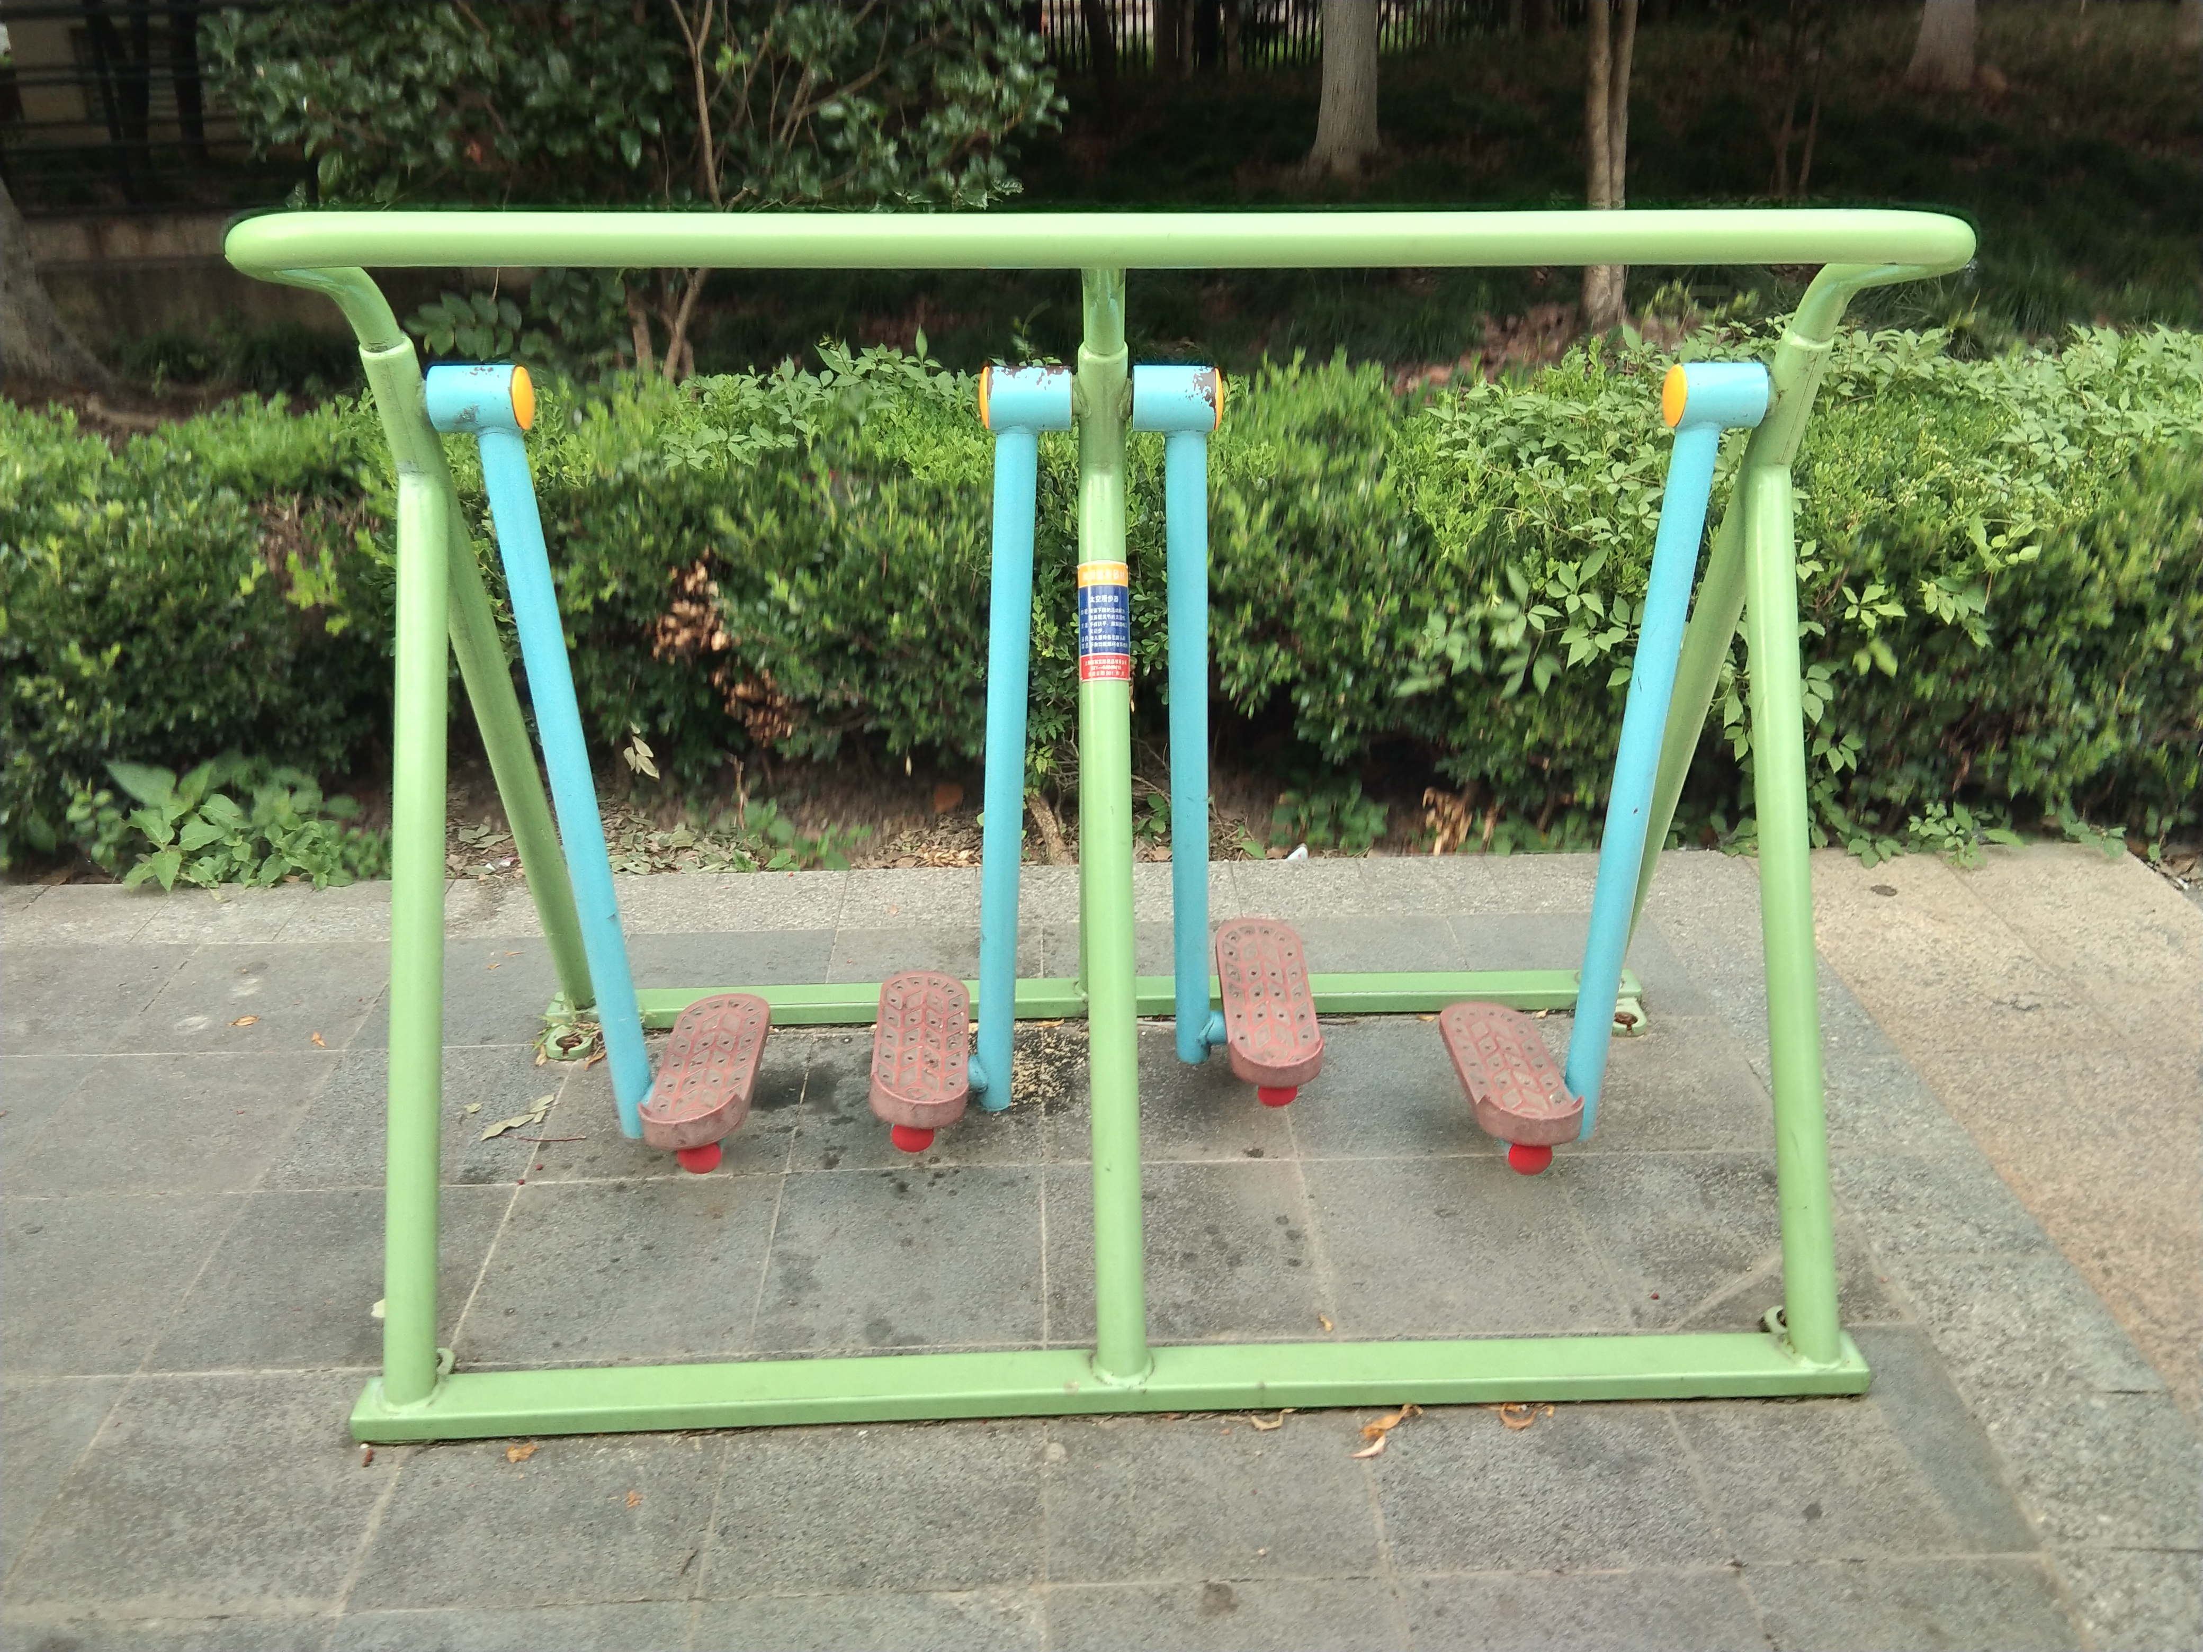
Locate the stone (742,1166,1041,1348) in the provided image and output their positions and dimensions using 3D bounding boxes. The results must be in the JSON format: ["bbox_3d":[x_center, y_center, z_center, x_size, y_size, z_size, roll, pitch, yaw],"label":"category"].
[{"bbox_3d":[-0.263,0.601,2.689,0.374,0.040,0.401,-1,24,-2],"label":"stone"}]

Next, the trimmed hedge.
[{"bbox_3d":[-0.049,-0.497,3.966,4.700,0.820,0.880,-1,25,-1],"label":"trimmed hedge"}]

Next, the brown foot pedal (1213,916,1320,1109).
[{"bbox_3d":[0.250,0.277,2.993,0.138,0.085,0.383,-1,30,0],"label":"brown foot pedal"}]

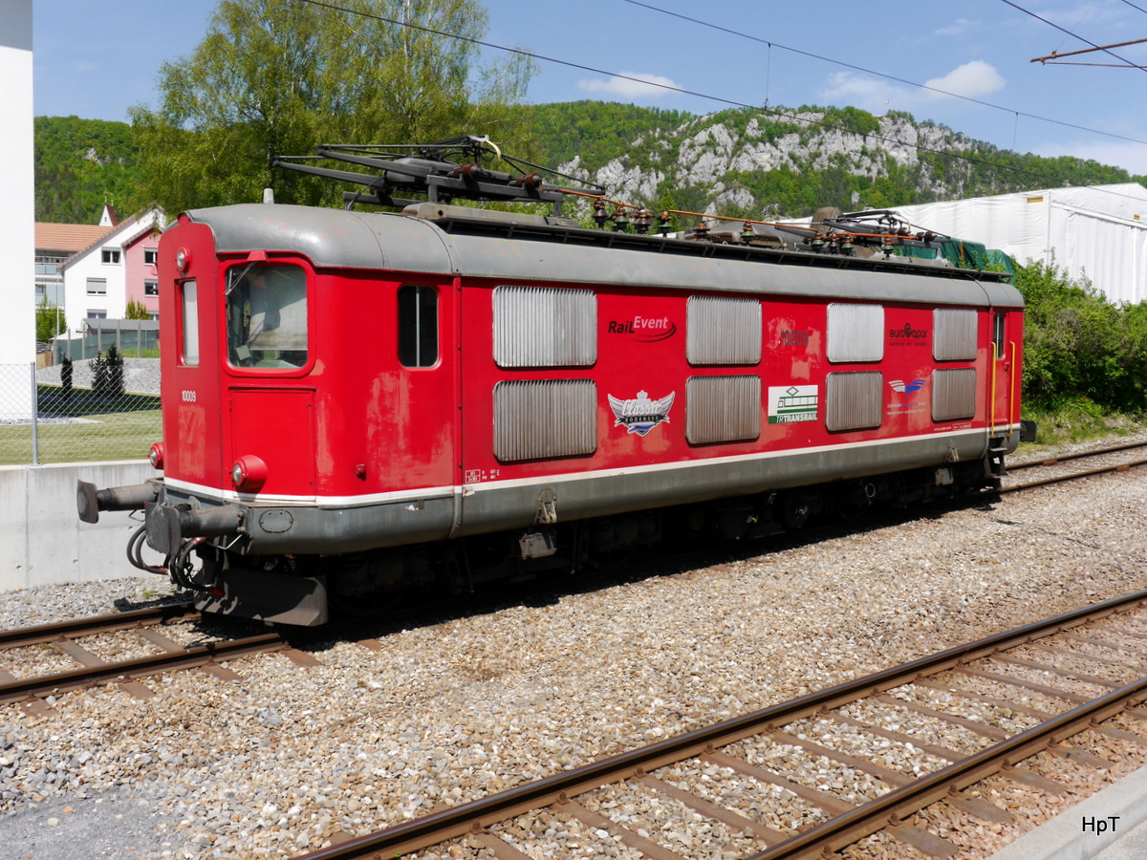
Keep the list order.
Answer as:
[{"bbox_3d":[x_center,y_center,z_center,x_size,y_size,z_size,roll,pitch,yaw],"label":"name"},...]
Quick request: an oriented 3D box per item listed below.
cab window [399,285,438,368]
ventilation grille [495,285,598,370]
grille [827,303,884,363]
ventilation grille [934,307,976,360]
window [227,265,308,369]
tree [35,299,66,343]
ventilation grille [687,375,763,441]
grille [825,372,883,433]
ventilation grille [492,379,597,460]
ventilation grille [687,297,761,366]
[{"bbox_3d":[-1.290,-0.855,8.774,0.399,0.680,0.060,-4,6,-43],"label":"cab window"},{"bbox_3d":[-0.255,-0.936,9.675,1.260,0.713,0.060,-4,6,-43],"label":"ventilation grille"},{"bbox_3d":[3.487,-1.200,13.135,1.272,0.711,0.060,-4,6,-43],"label":"grille"},{"bbox_3d":[5.332,-1.330,14.840,1.267,0.718,0.060,-4,6,-43],"label":"ventilation grille"},{"bbox_3d":[-2.420,-0.896,8.431,0.705,0.825,0.080,1,5,13],"label":"window"},{"bbox_3d":[-39.773,-8.113,80.000,3.000,3.900,3.000,-3,6,-34],"label":"tree"},{"bbox_3d":[1.619,-0.223,11.473,1.261,0.721,0.060,-4,6,-43],"label":"ventilation grille"},{"bbox_3d":[3.485,-0.362,13.197,1.274,0.720,0.060,-4,6,-43],"label":"grille"},{"bbox_3d":[-0.256,-0.100,9.739,1.265,0.721,0.060,-4,6,-43],"label":"ventilation grille"},{"bbox_3d":[1.618,-1.065,11.407,1.262,0.710,0.060,-4,6,-43],"label":"ventilation grille"}]

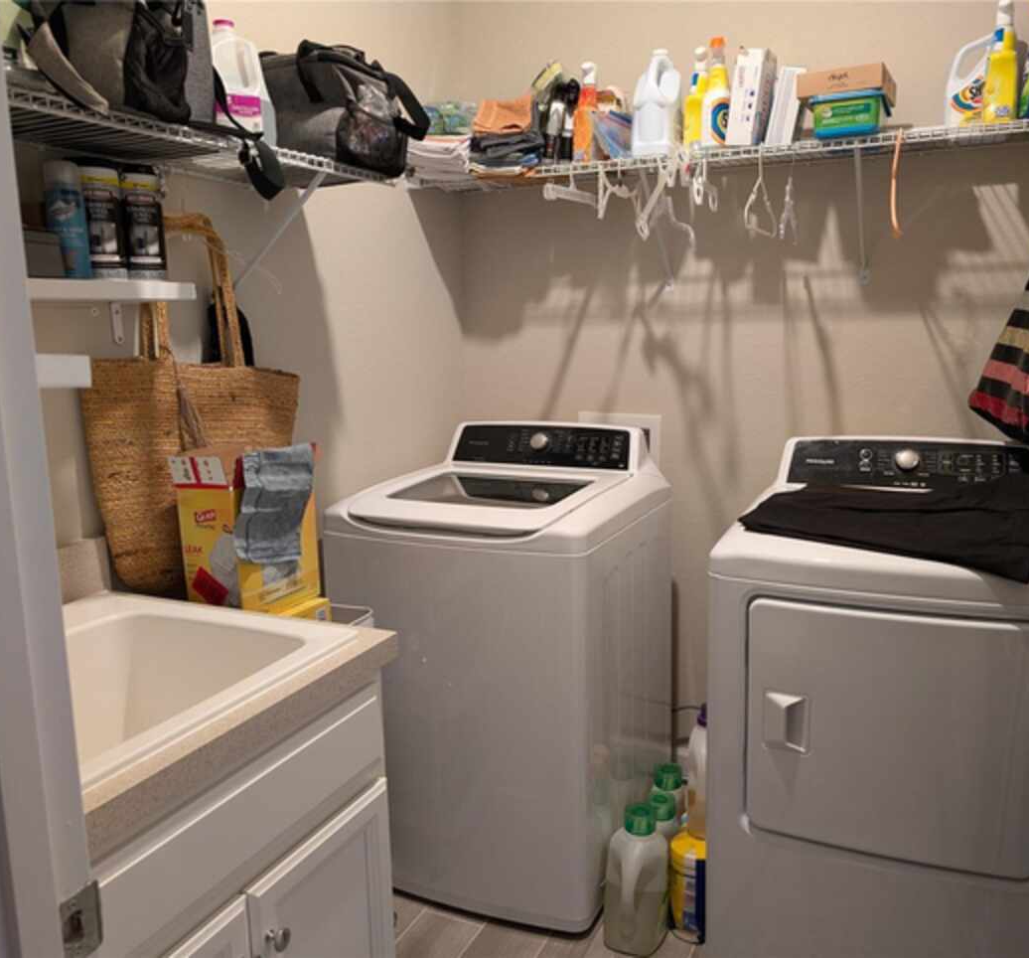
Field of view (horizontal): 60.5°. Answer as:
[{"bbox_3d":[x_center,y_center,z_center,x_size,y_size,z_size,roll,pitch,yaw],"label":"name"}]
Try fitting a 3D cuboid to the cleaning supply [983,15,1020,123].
[{"bbox_3d":[1.236,-1.048,2.250,0.078,0.295,0.095,6,12,38],"label":"cleaning supply"}]

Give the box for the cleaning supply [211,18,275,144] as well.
[{"bbox_3d":[-0.525,-0.717,1.624,0.140,0.240,0.132,-6,11,-24],"label":"cleaning supply"}]

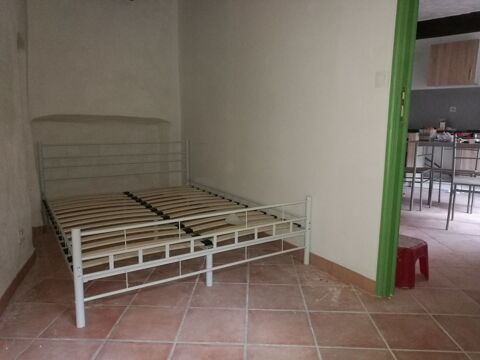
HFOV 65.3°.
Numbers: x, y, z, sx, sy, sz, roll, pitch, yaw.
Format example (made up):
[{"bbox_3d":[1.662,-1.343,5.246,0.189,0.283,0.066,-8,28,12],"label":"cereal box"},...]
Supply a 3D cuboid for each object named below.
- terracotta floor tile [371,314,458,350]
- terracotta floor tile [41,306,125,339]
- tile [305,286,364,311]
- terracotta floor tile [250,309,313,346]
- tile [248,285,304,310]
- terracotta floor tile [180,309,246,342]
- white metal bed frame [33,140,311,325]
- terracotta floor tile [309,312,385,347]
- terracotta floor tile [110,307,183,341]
[{"bbox_3d":[0.810,0.716,1.765,0.305,0.010,0.303,1,9,2],"label":"terracotta floor tile"},{"bbox_3d":[-0.744,0.693,1.830,0.305,0.010,0.303,1,9,2],"label":"terracotta floor tile"},{"bbox_3d":[0.512,0.662,2.083,0.305,0.010,0.303,1,9,2],"label":"tile"},{"bbox_3d":[0.188,0.707,1.791,0.305,0.010,0.303,1,9,2],"label":"terracotta floor tile"},{"bbox_3d":[0.202,0.657,2.096,0.305,0.010,0.303,1,9,2],"label":"tile"},{"bbox_3d":[-0.122,0.702,1.804,0.305,0.010,0.303,1,9,2],"label":"terracotta floor tile"},{"bbox_3d":[-0.651,0.131,2.888,1.458,0.764,1.935,-5,11,-31],"label":"white metal bed frame"},{"bbox_3d":[0.499,0.711,1.778,0.305,0.010,0.303,1,9,2],"label":"terracotta floor tile"},{"bbox_3d":[-0.433,0.698,1.817,0.305,0.010,0.303,1,9,2],"label":"terracotta floor tile"}]

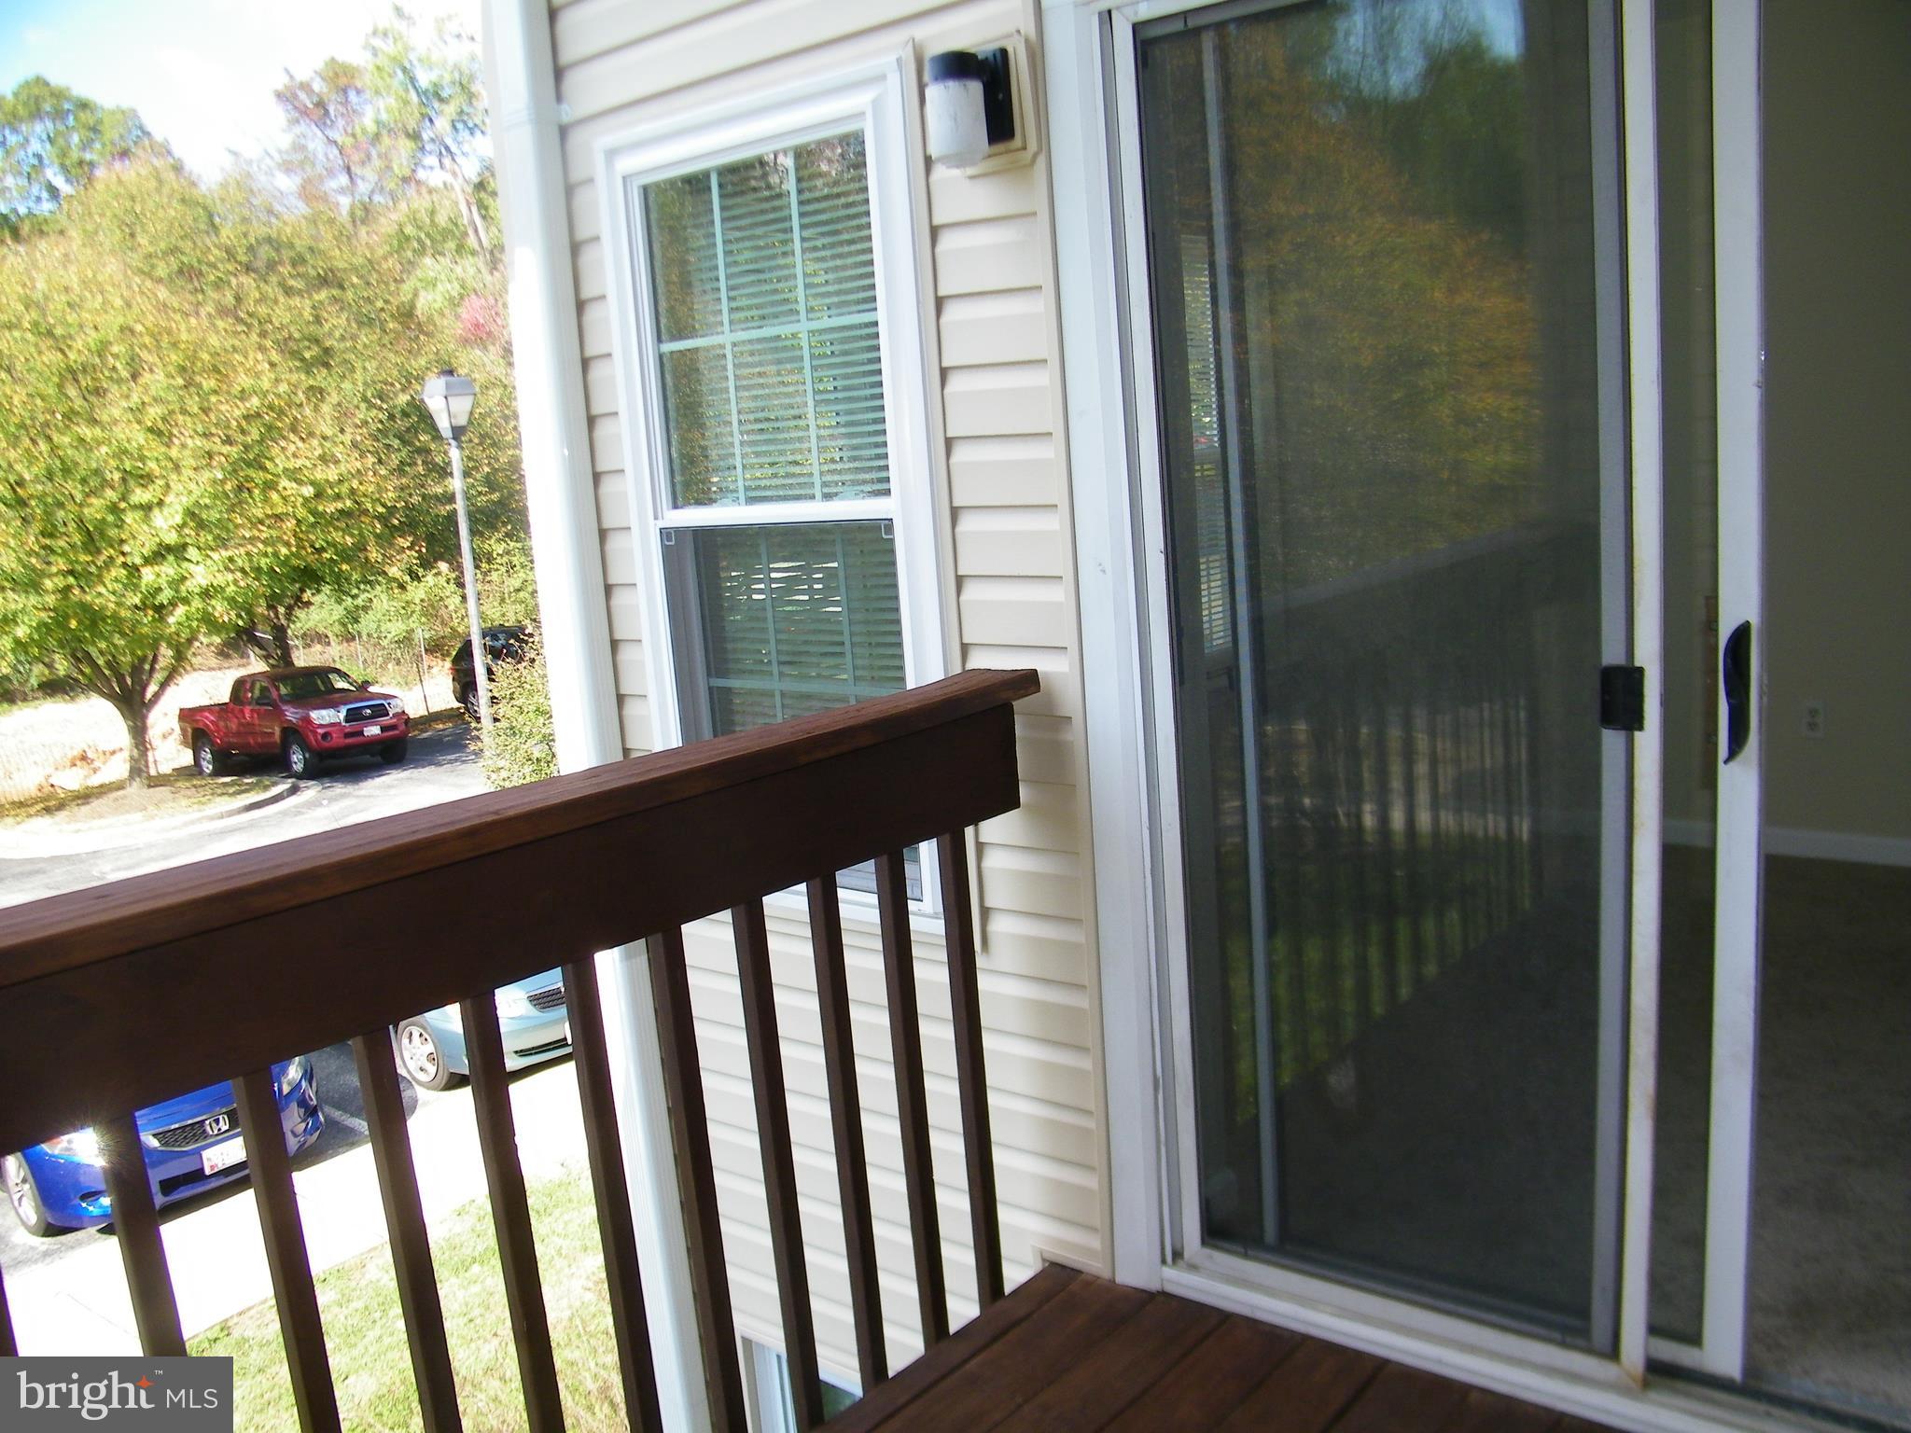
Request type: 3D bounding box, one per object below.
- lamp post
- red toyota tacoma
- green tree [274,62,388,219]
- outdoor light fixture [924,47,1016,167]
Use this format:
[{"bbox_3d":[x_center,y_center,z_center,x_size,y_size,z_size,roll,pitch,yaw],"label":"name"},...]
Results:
[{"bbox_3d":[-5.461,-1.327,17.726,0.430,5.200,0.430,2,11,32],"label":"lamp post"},{"bbox_3d":[-11.480,0.060,26.700,5.250,1.780,1.900,-1,9,40],"label":"red toyota tacoma"},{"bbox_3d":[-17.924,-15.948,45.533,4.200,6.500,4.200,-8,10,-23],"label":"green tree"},{"bbox_3d":[0.008,-0.920,2.345,0.110,0.170,0.130,3,12,39],"label":"outdoor light fixture"}]

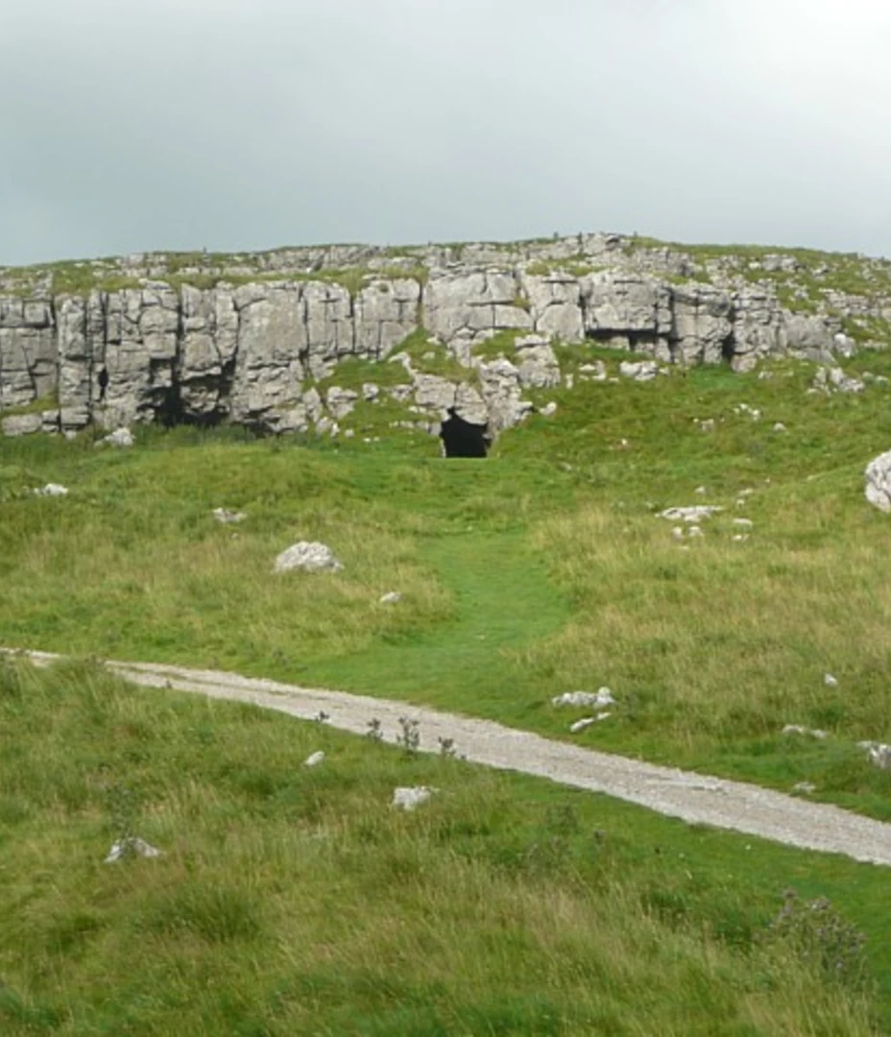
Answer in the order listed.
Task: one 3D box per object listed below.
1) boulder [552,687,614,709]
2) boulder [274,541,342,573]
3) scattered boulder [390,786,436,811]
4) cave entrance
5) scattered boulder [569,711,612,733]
[{"bbox_3d":[2.553,3.333,57.000,1.161,0.388,0.639,0,1,0],"label":"boulder"},{"bbox_3d":[-3.672,1.022,82.000,1.843,0.838,1.382,0,1,0],"label":"boulder"},{"bbox_3d":[-0.435,3.835,42.000,0.590,0.329,0.443,0,1,0],"label":"scattered boulder"},{"bbox_3d":[0.708,-3.068,112.000,1.849,1.717,1.294,0,1,0],"label":"cave entrance"},{"bbox_3d":[2.541,3.575,54.000,0.740,0.368,0.481,0,1,0],"label":"scattered boulder"}]

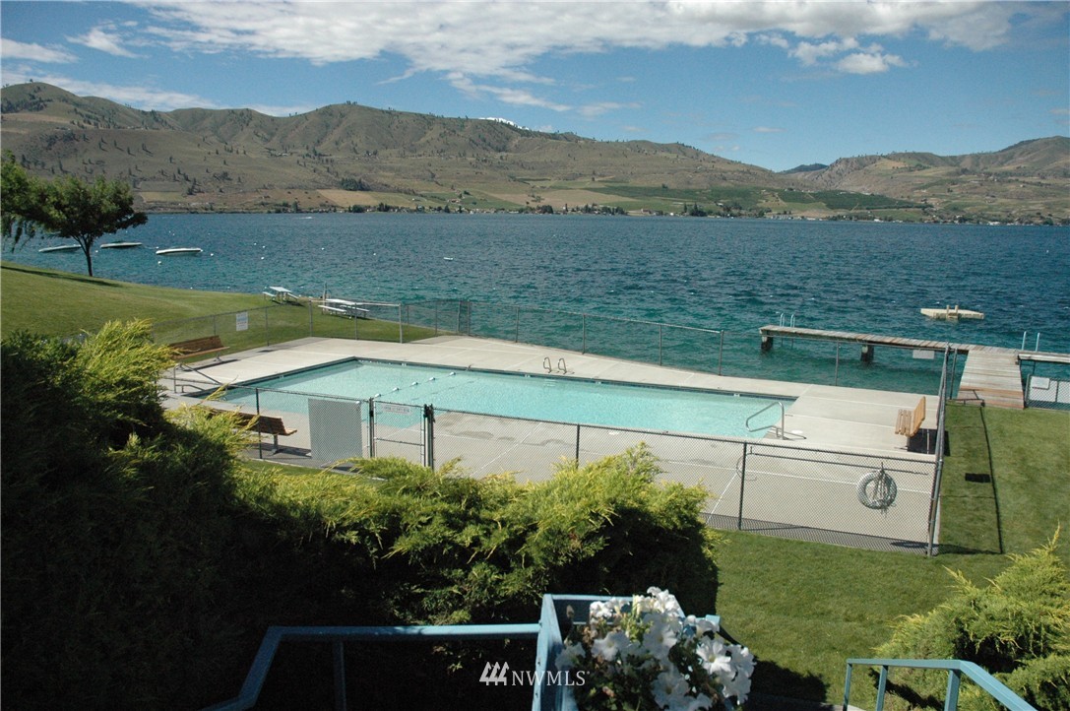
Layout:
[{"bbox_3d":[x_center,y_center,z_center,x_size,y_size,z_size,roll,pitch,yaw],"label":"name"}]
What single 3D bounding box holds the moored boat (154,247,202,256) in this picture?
[{"bbox_3d":[-49.250,-14.436,111.000,6.100,1.150,2.200,-4,11,-26],"label":"moored boat"}]

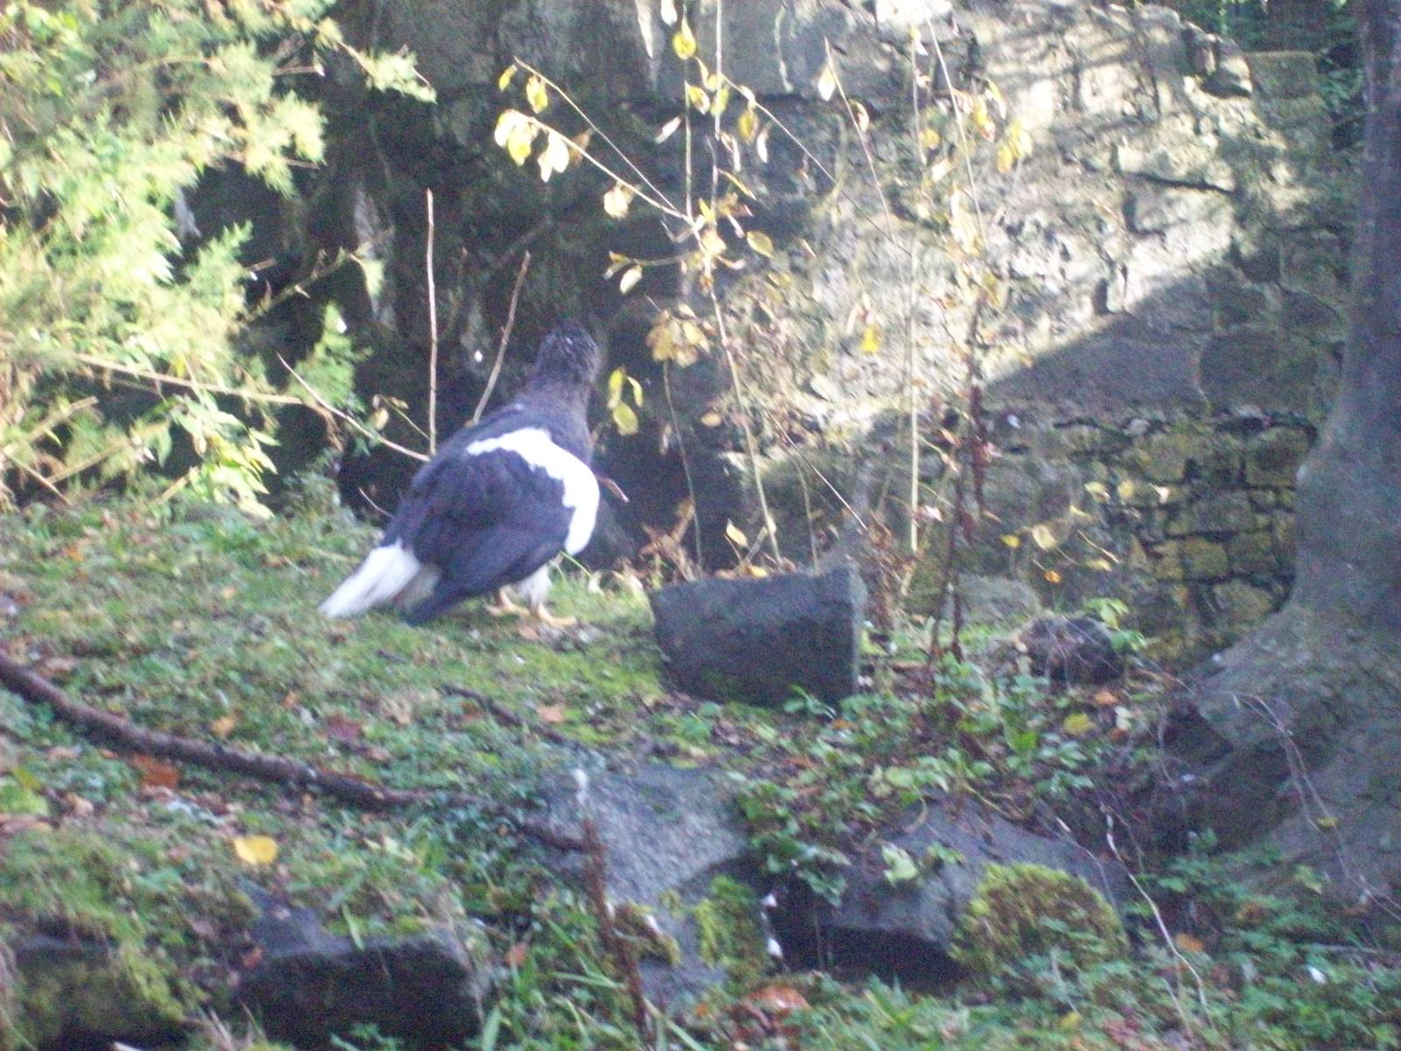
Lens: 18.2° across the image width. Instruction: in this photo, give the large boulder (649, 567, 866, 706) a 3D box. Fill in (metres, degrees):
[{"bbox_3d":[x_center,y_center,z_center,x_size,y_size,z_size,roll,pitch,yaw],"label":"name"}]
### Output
[{"bbox_3d":[0.117,0.226,8.950,0.425,0.250,0.250,1,6,8],"label":"large boulder"}]

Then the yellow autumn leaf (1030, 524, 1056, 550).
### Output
[{"bbox_3d":[0.862,0.028,11.000,0.069,0.069,0.030,0,6,4],"label":"yellow autumn leaf"}]

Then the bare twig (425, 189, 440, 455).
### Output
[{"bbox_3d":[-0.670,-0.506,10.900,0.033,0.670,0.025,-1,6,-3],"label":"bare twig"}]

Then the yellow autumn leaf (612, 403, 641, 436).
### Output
[{"bbox_3d":[-0.169,-0.239,9.900,0.060,0.074,0.025,0,6,0],"label":"yellow autumn leaf"}]

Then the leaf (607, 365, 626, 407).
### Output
[{"bbox_3d":[-0.205,-0.339,10.700,0.048,0.102,0.025,0,6,-1],"label":"leaf"}]

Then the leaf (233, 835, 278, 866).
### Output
[{"bbox_3d":[-0.794,0.580,7.800,0.082,0.040,0.060,0,6,0],"label":"leaf"}]

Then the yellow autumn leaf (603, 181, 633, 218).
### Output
[{"bbox_3d":[-0.201,-0.797,10.700,0.072,0.091,0.040,0,6,-1],"label":"yellow autumn leaf"}]

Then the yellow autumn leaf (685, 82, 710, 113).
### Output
[{"bbox_3d":[-0.007,-0.978,10.000,0.056,0.070,0.025,0,6,0],"label":"yellow autumn leaf"}]

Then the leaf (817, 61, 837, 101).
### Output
[{"bbox_3d":[0.309,-1.087,10.700,0.048,0.097,0.025,0,6,2],"label":"leaf"}]

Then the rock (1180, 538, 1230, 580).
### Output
[{"bbox_3d":[1.329,0.088,11.500,0.135,0.110,0.120,0,6,0],"label":"rock"}]

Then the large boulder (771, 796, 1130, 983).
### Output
[{"bbox_3d":[0.452,0.650,7.900,0.649,0.310,0.460,0,6,3],"label":"large boulder"}]

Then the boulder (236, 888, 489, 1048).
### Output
[{"bbox_3d":[-0.578,0.758,7.500,0.434,0.250,0.340,0,6,-4],"label":"boulder"}]

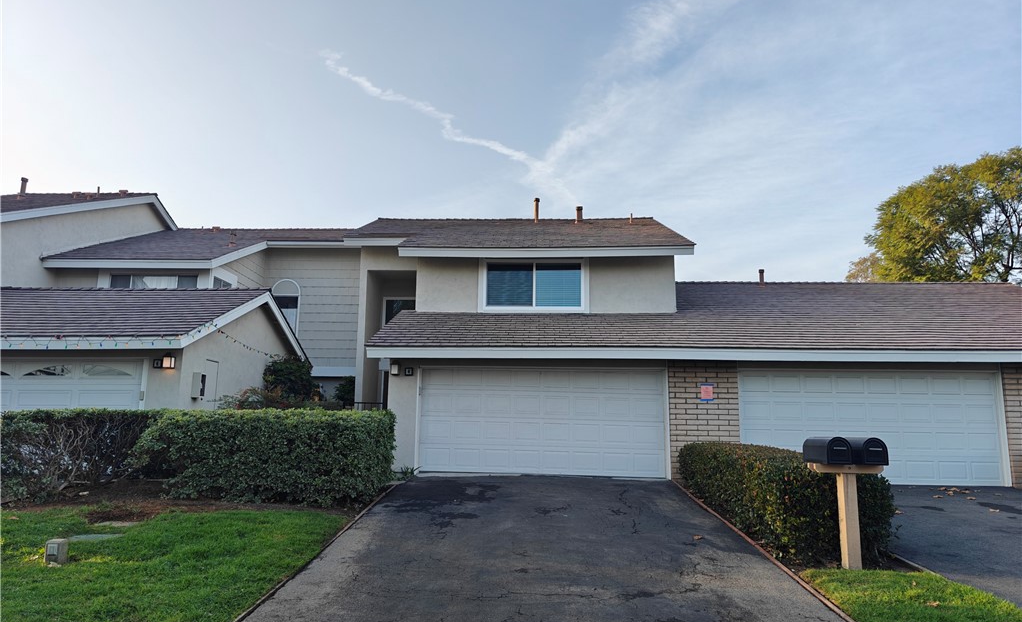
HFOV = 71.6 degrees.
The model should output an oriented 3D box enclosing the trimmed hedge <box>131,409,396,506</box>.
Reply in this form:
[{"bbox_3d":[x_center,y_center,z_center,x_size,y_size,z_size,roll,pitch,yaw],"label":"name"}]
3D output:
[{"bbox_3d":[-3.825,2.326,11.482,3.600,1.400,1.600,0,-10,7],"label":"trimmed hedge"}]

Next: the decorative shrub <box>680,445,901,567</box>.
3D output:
[{"bbox_3d":[3.696,2.601,10.361,1.280,1.100,5.200,1,-9,2],"label":"decorative shrub"}]

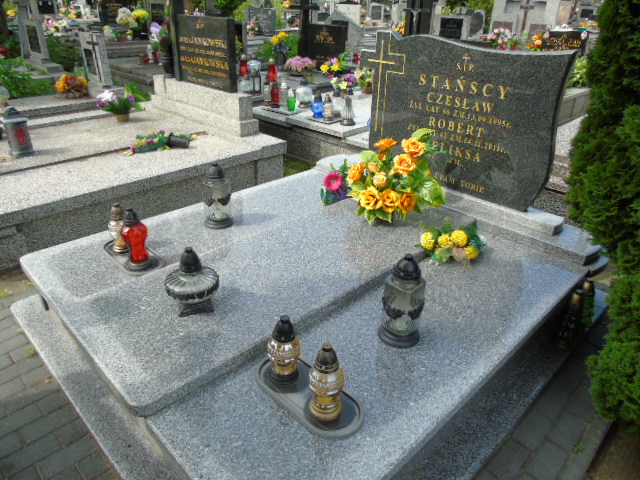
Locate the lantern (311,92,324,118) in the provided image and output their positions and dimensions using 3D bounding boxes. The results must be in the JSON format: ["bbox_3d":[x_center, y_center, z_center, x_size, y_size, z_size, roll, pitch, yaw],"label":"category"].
[{"bbox_3d":[-0.017,-1.378,4.696,0.130,0.255,0.130,1,28,-1],"label":"lantern"}]

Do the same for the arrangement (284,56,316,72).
[{"bbox_3d":[-0.289,-2.590,6.861,0.420,0.240,0.460,-24,37,-39],"label":"arrangement"}]

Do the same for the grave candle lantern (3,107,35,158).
[{"bbox_3d":[-2.230,-0.795,3.402,0.150,0.350,0.150,-24,36,-38],"label":"grave candle lantern"}]

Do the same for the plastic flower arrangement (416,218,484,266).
[{"bbox_3d":[0.678,-0.003,2.319,0.240,0.170,0.290,-24,36,-38],"label":"plastic flower arrangement"}]

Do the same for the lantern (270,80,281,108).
[{"bbox_3d":[-0.471,-1.551,4.925,0.101,0.269,0.101,26,36,38],"label":"lantern"}]

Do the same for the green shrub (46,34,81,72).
[{"bbox_3d":[-4.584,-3.354,8.323,0.600,0.780,0.620,-24,37,-39],"label":"green shrub"}]

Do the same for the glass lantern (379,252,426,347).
[{"bbox_3d":[0.314,0.222,1.760,0.165,0.359,0.165,26,36,38],"label":"glass lantern"}]

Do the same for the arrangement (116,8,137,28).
[{"bbox_3d":[-3.594,-4.128,8.607,0.380,0.360,0.350,26,36,38],"label":"arrangement"}]

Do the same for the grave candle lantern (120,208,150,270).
[{"bbox_3d":[-0.816,-0.003,2.047,0.108,0.275,0.108,-24,36,-38],"label":"grave candle lantern"}]

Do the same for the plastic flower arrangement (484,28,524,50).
[{"bbox_3d":[2.858,-3.123,7.200,0.400,0.330,0.520,-24,36,-38],"label":"plastic flower arrangement"}]

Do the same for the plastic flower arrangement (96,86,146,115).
[{"bbox_3d":[-1.888,-1.308,4.366,0.360,0.330,0.440,-24,37,-39],"label":"plastic flower arrangement"}]

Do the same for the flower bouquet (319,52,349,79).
[{"bbox_3d":[0.182,-2.261,6.006,0.360,0.300,0.320,26,36,38],"label":"flower bouquet"}]

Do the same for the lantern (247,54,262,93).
[{"bbox_3d":[-0.781,-1.996,5.511,0.165,0.425,0.165,-24,37,-39],"label":"lantern"}]

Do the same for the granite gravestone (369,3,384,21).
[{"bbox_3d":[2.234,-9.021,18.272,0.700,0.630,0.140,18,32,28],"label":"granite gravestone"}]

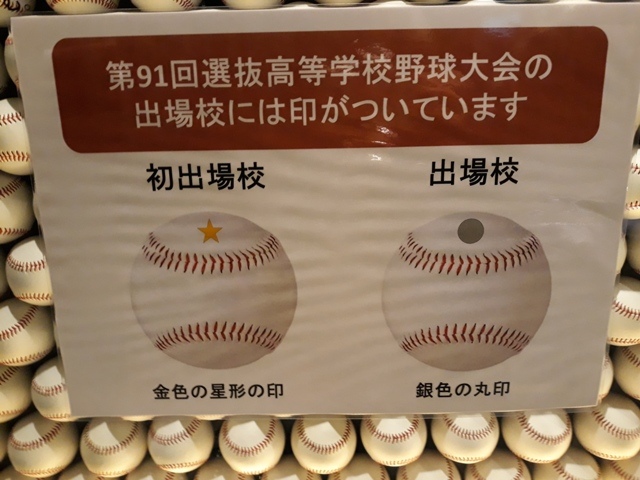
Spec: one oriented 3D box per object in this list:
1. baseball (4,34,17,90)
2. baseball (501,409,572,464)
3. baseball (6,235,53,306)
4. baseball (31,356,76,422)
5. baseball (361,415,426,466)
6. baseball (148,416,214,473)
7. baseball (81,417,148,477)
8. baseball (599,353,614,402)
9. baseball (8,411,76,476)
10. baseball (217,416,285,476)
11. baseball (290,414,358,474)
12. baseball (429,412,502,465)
[{"bbox_3d":[-0.252,-0.164,0.467,0.073,0.073,0.073,-2,14,1],"label":"baseball"},{"bbox_3d":[0.242,0.210,0.557,0.073,0.073,0.073,-2,14,1],"label":"baseball"},{"bbox_3d":[-0.282,0.031,0.515,0.073,0.073,0.073,-2,16,1],"label":"baseball"},{"bbox_3d":[-0.278,0.163,0.554,0.073,0.073,0.073,-2,16,1],"label":"baseball"},{"bbox_3d":[0.083,0.215,0.560,0.073,0.073,0.073,-2,14,1],"label":"baseball"},{"bbox_3d":[-0.158,0.227,0.571,0.073,0.073,0.073,-2,16,1],"label":"baseball"},{"bbox_3d":[-0.235,0.232,0.573,0.073,0.073,0.073,-2,16,1],"label":"baseball"},{"bbox_3d":[0.277,0.142,0.542,0.073,0.073,0.073,-2,16,1],"label":"baseball"},{"bbox_3d":[-0.312,0.230,0.567,0.073,0.073,0.073,-2,14,1],"label":"baseball"},{"bbox_3d":[-0.075,0.224,0.559,0.073,0.073,0.073,-2,14,1],"label":"baseball"},{"bbox_3d":[0.004,0.224,0.563,0.073,0.073,0.073,-2,16,1],"label":"baseball"},{"bbox_3d":[0.163,0.212,0.559,0.073,0.073,0.073,-2,14,1],"label":"baseball"}]

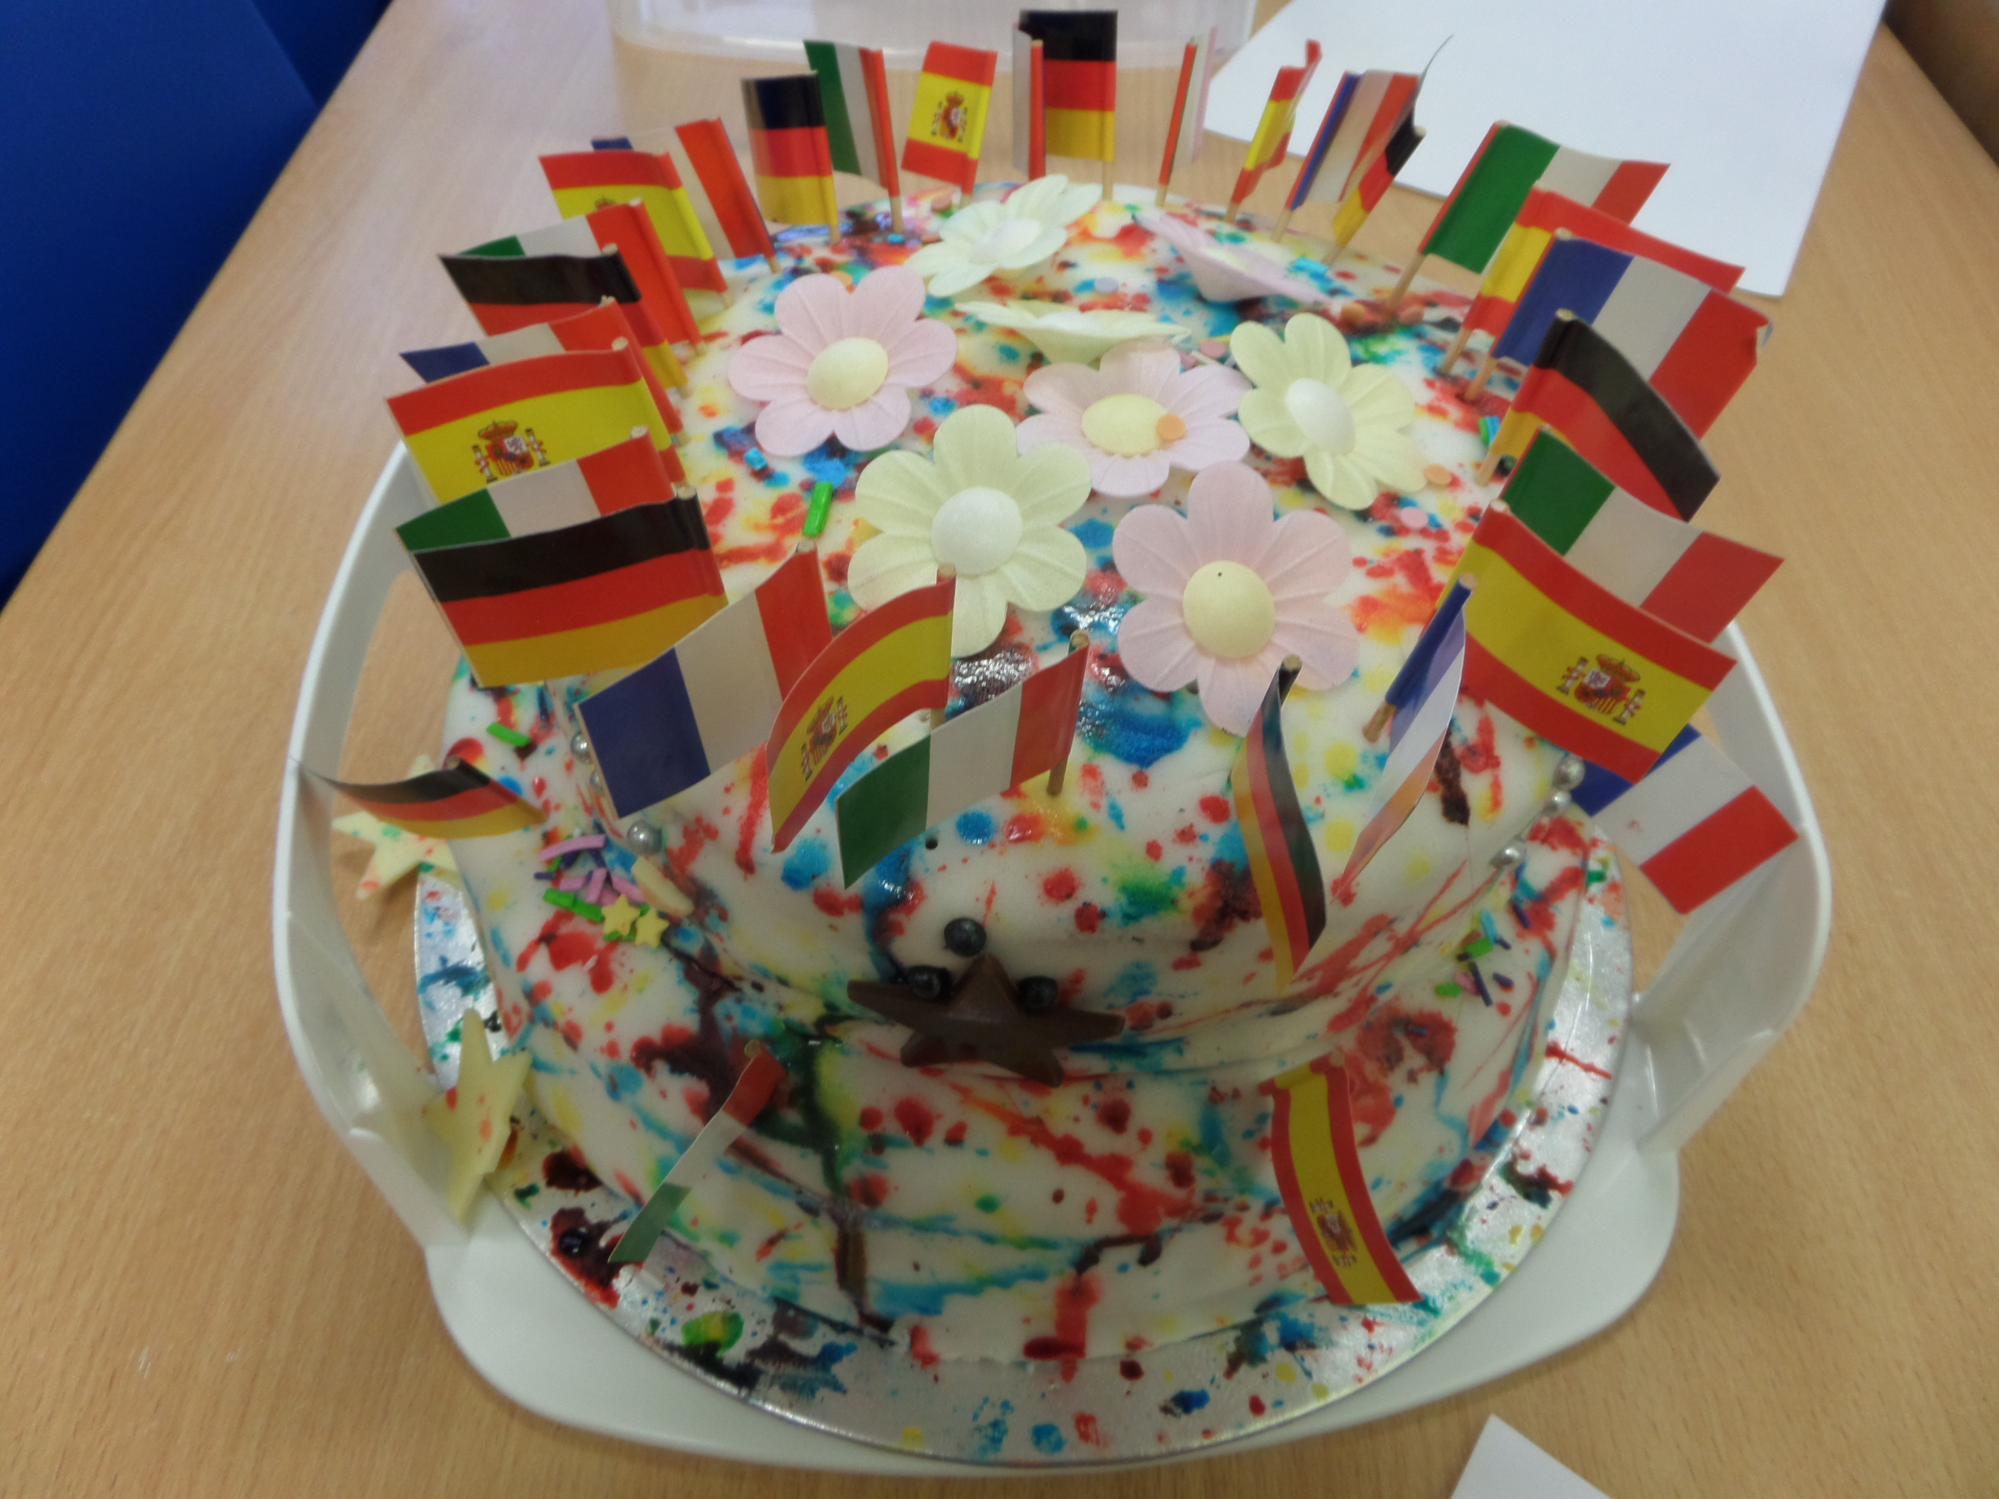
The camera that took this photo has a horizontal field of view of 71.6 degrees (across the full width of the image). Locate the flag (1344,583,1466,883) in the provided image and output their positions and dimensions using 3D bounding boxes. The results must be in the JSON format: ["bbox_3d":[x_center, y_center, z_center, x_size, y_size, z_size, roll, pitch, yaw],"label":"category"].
[{"bbox_3d":[0.047,0.000,0.163,0.006,0.027,0.033,20,57,5],"label":"flag"}]

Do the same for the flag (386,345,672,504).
[{"bbox_3d":[-0.066,-0.044,0.197,0.035,0.025,0.006,-7,57,1],"label":"flag"}]

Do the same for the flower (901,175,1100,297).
[{"bbox_3d":[0.002,-0.089,0.248,0.038,0.009,0.040,7,48,37],"label":"flower"}]

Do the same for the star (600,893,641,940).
[{"bbox_3d":[-0.059,0.026,0.216,0.007,0.002,0.006,-1,70,22],"label":"star"}]

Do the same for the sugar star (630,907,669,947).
[{"bbox_3d":[-0.054,0.028,0.215,0.007,0.002,0.006,6,78,26],"label":"sugar star"}]

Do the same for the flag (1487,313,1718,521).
[{"bbox_3d":[0.083,-0.040,0.193,0.005,0.027,0.033,-17,58,-16],"label":"flag"}]

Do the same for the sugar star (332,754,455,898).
[{"bbox_3d":[-0.121,0.016,0.290,0.036,0.005,0.036,1,51,4],"label":"sugar star"}]

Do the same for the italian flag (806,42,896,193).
[{"bbox_3d":[-0.028,-0.120,0.262,0.005,0.025,0.034,-19,39,-19],"label":"italian flag"}]

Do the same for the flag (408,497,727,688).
[{"bbox_3d":[-0.052,-0.019,0.176,0.034,0.025,0.004,-12,51,-7],"label":"flag"}]

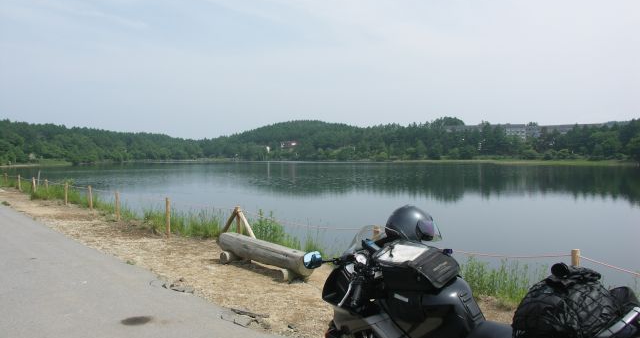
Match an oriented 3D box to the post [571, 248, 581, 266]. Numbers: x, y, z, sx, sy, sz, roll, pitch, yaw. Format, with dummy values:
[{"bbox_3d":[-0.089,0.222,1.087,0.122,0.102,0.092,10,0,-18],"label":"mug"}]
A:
[{"bbox_3d":[2.500,1.150,5.060,0.083,0.740,0.083,0,1,0],"label":"post"}]

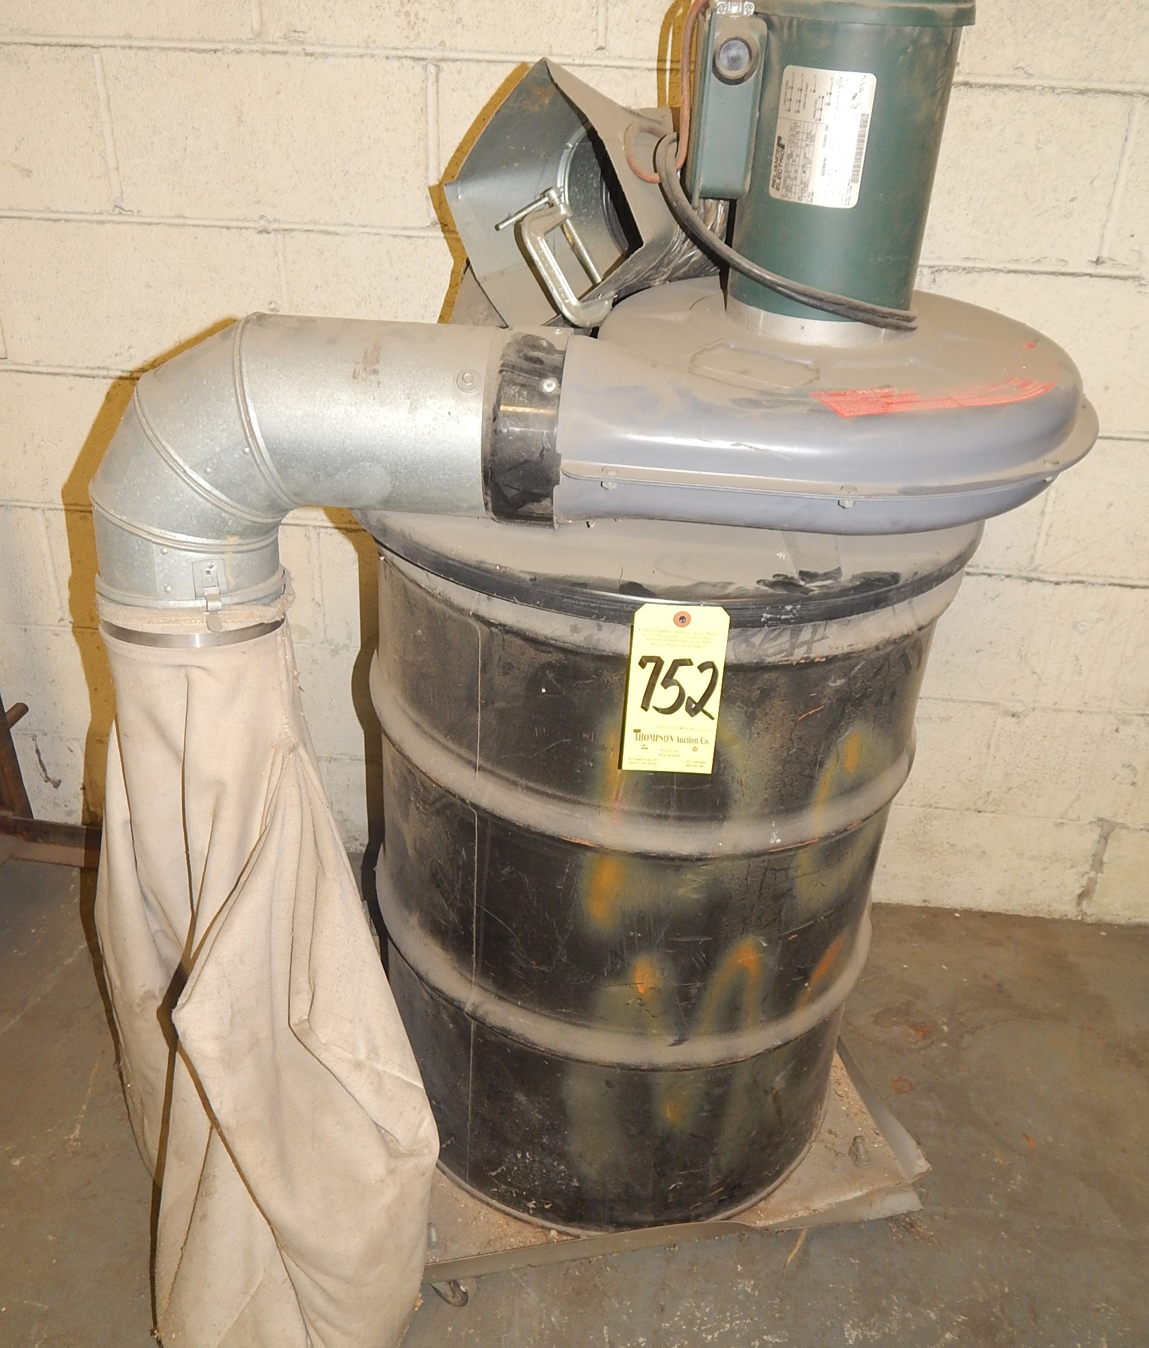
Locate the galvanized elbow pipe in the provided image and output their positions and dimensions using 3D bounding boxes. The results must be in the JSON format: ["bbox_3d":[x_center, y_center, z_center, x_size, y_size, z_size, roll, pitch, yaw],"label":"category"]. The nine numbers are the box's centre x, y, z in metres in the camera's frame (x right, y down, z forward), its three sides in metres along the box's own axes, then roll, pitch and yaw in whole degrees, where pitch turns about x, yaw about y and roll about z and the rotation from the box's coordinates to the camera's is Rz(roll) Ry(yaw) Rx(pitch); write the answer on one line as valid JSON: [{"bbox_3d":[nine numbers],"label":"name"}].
[{"bbox_3d":[-0.209,-0.181,1.061,0.402,0.231,0.159,-4,32,-11],"label":"galvanized elbow pipe"}]

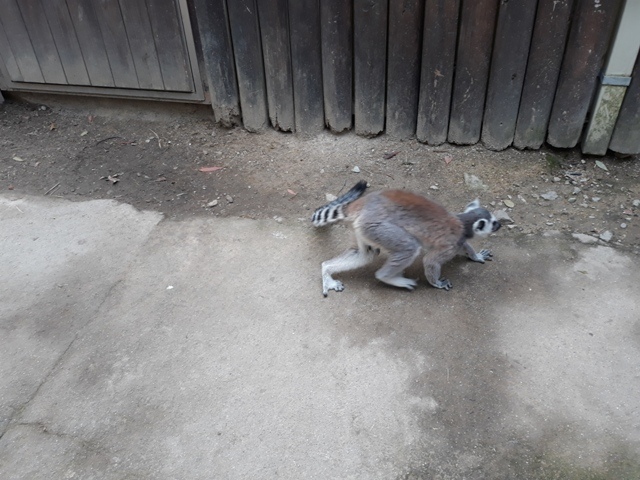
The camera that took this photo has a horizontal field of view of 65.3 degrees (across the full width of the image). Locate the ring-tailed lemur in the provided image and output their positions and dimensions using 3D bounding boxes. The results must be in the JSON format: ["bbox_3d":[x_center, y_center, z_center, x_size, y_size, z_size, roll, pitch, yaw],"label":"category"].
[{"bbox_3d":[0.267,-0.012,1.425,0.590,0.340,0.210,-10,34,-11],"label":"ring-tailed lemur"}]

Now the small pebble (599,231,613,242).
[{"bbox_3d":[0.947,-0.012,1.656,0.047,0.023,0.040,-2,33,1],"label":"small pebble"}]

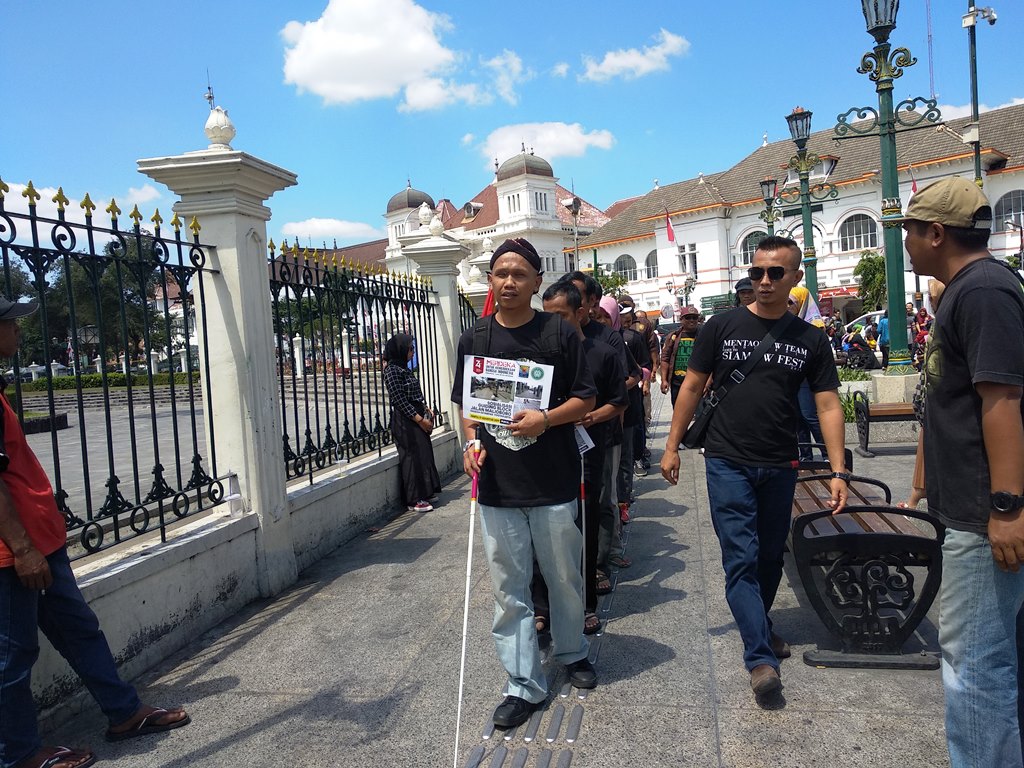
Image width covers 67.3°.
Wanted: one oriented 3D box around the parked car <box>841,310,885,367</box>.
[{"bbox_3d":[11.437,-1.469,23.884,4.250,1.680,1.700,-3,3,28],"label":"parked car"}]

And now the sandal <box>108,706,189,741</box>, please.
[{"bbox_3d":[-1.390,1.296,2.941,0.270,0.070,0.100,-5,3,-21],"label":"sandal"}]

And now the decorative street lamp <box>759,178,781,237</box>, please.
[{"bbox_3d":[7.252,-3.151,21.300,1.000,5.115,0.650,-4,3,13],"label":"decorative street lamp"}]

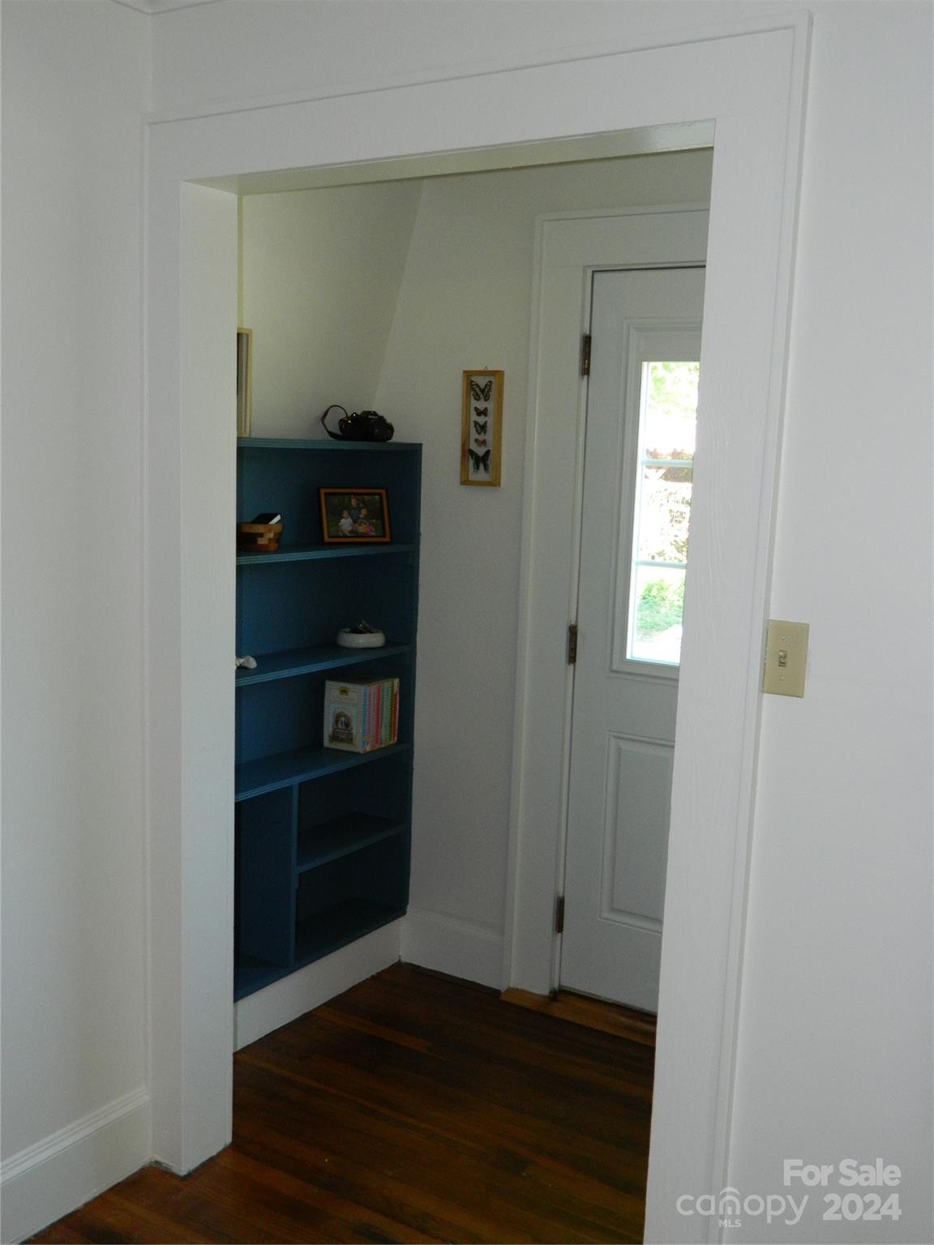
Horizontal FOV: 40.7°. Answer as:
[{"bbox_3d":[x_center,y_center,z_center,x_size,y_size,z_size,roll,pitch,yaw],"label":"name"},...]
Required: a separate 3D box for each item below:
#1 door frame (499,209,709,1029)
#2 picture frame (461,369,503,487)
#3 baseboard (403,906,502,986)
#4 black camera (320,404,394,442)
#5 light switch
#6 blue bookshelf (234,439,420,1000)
[{"bbox_3d":[0.673,0.050,3.306,1.206,2.228,0.110,8,10,33],"label":"door frame"},{"bbox_3d":[0.043,-0.553,3.600,0.117,0.325,0.030,8,10,33],"label":"picture frame"},{"bbox_3d":[-0.044,1.000,3.861,0.371,0.185,0.022,8,10,33],"label":"baseboard"},{"bbox_3d":[-0.312,-0.569,3.595,0.162,0.104,0.125,-4,10,-35],"label":"black camera"},{"bbox_3d":[0.485,0.055,1.915,0.065,0.113,0.014,8,10,33],"label":"light switch"},{"bbox_3d":[-0.545,0.234,3.491,0.225,1.469,1.020,8,10,33],"label":"blue bookshelf"}]

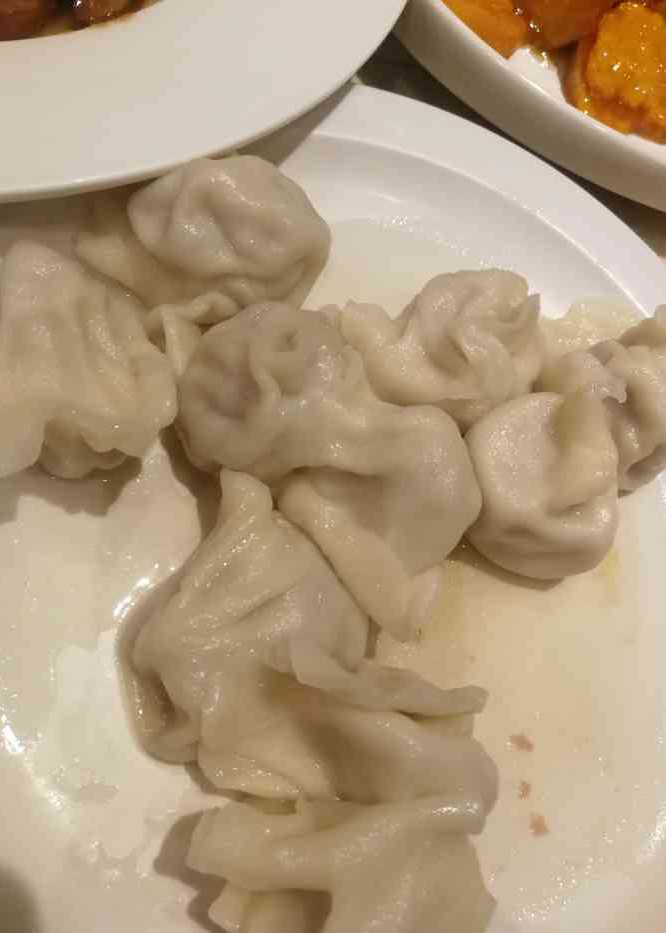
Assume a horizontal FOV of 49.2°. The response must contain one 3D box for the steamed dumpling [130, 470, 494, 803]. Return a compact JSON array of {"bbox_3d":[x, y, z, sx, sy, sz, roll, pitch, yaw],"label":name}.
[{"bbox_3d":[-0.006,0.048,0.168,0.085,0.034,0.058,27,62,-3],"label":"steamed dumpling"}]

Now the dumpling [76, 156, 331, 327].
[{"bbox_3d":[-0.033,-0.065,0.210,0.062,0.034,0.044,-13,71,-21],"label":"dumpling"}]

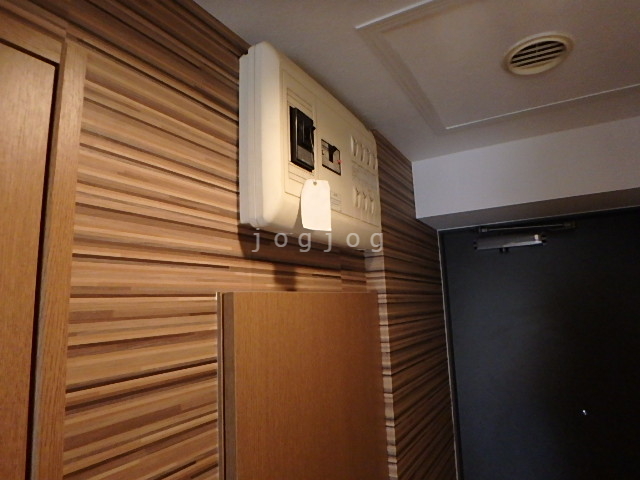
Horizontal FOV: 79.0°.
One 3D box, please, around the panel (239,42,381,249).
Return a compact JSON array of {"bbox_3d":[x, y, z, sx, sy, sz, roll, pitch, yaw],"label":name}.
[{"bbox_3d":[0.013,-0.156,0.841,0.088,0.320,0.440,-7,-10,31],"label":"panel"}]

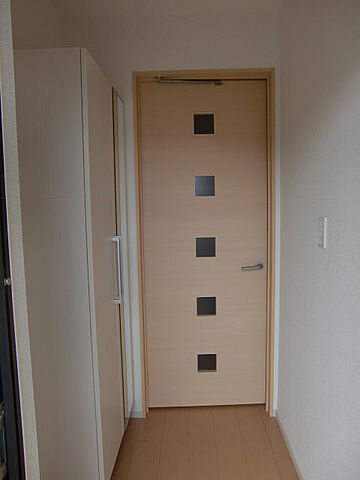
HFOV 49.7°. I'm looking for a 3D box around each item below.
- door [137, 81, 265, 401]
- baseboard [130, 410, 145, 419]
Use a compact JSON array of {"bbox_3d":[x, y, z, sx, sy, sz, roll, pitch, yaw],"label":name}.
[{"bbox_3d":[0.156,0.071,2.400,0.745,2.020,0.036,-1,7,-1],"label":"door"},{"bbox_3d":[-0.268,1.086,2.421,0.100,0.047,0.010,-1,7,2],"label":"baseboard"}]

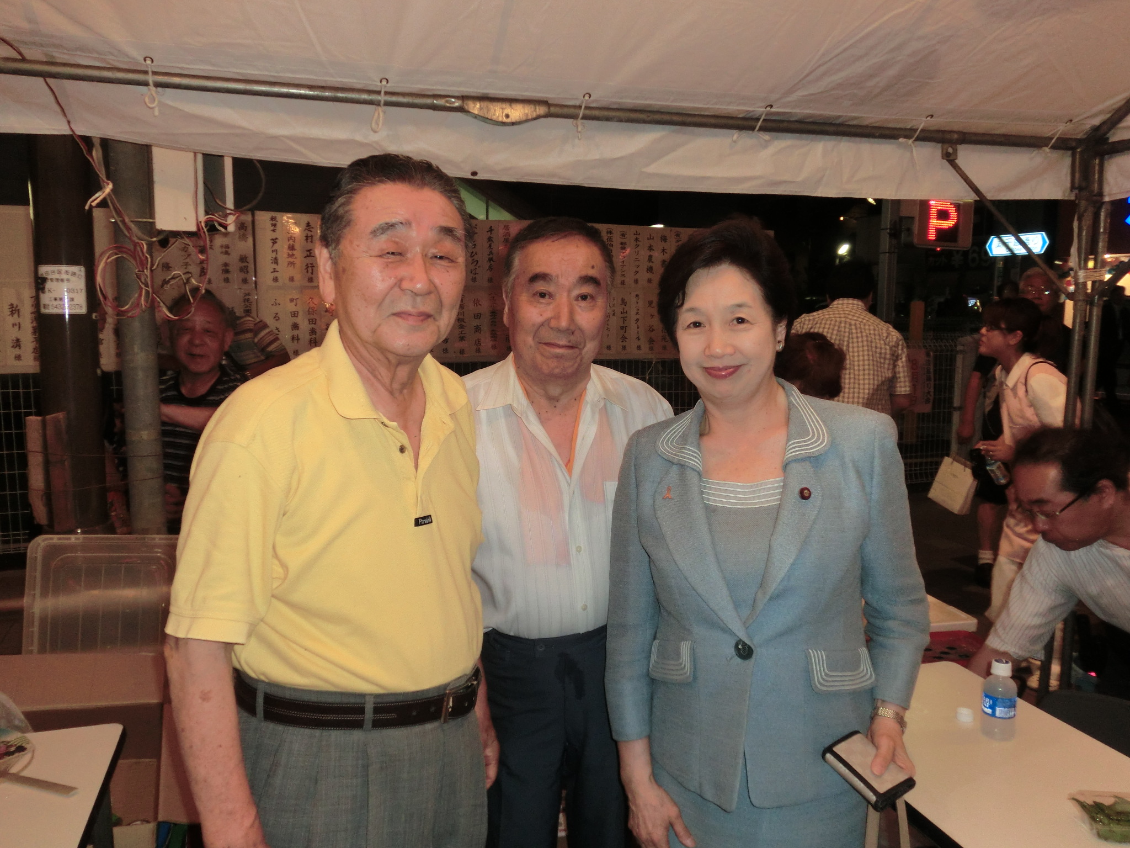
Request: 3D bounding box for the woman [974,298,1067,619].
[{"bbox_3d":[1.998,0.213,4.019,0.500,1.525,0.460,2,7,13],"label":"woman"}]

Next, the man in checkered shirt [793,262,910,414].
[{"bbox_3d":[1.135,0.169,3.757,0.520,1.662,0.340,3,7,22],"label":"man in checkered shirt"}]

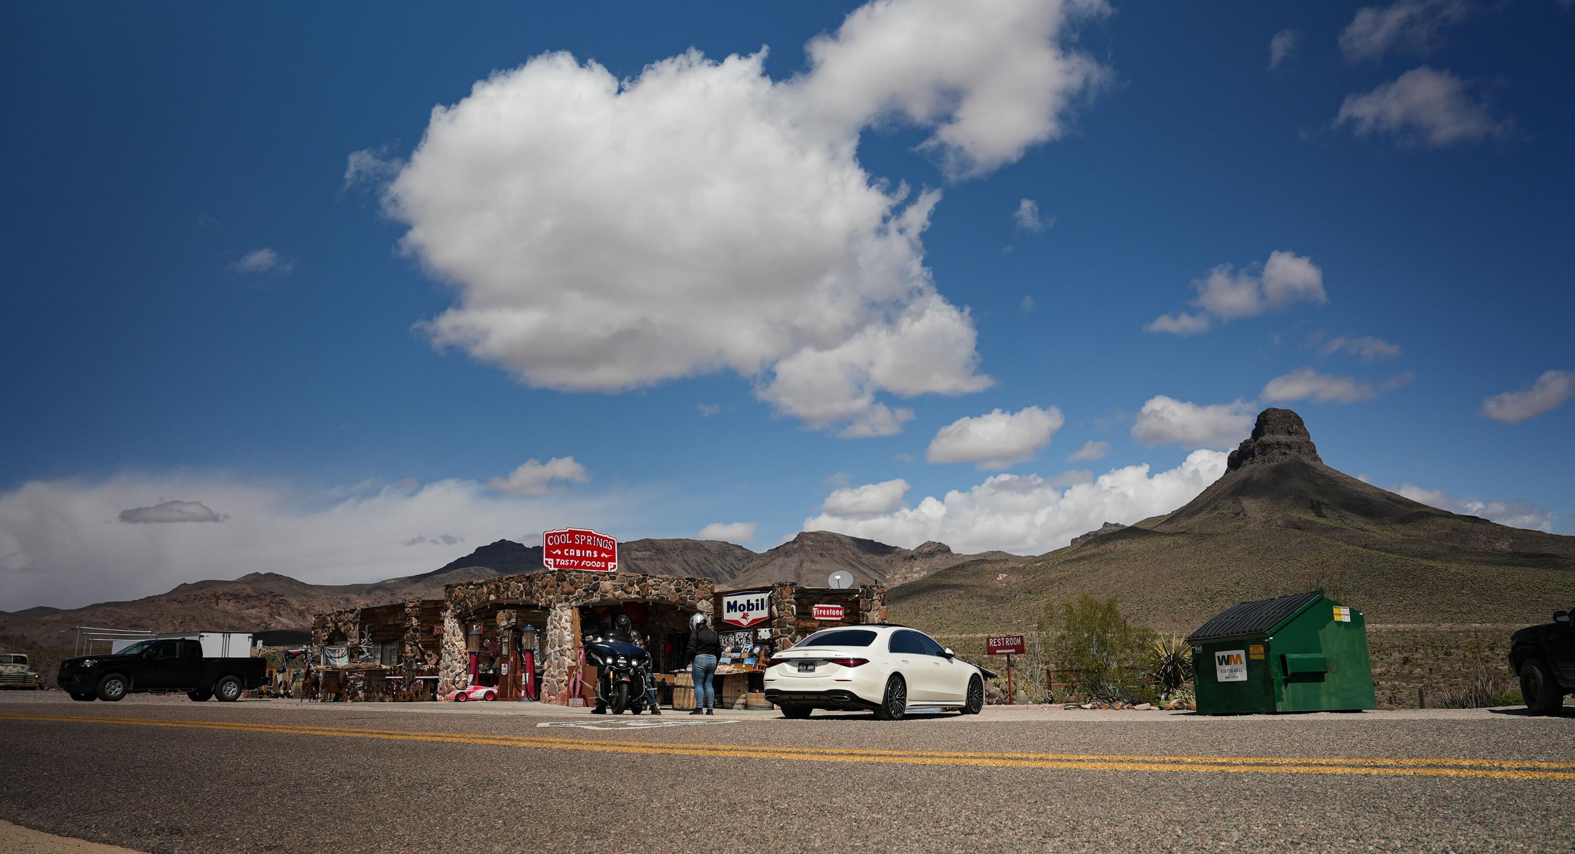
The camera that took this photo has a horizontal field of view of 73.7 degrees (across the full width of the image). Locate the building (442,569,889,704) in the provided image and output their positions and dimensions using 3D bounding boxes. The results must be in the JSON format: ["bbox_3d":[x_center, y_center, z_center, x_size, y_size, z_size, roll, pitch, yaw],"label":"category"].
[{"bbox_3d":[-3.471,6.115,29.866,8.400,3.200,9.000,-13,-18,42],"label":"building"}]

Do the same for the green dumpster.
[{"bbox_3d":[7.739,3.584,16.644,1.820,1.770,2.000,4,-14,-17],"label":"green dumpster"}]

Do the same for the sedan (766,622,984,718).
[{"bbox_3d":[1.648,4.213,18.070,1.960,1.500,5.290,-9,-15,31],"label":"sedan"}]

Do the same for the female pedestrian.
[{"bbox_3d":[-1.424,3.962,17.593,0.550,1.680,0.420,6,-15,-24],"label":"female pedestrian"}]

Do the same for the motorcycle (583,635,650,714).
[{"bbox_3d":[-2.804,4.186,17.960,0.950,1.380,2.500,1,-13,-4],"label":"motorcycle"}]

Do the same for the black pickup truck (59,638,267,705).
[{"bbox_3d":[-18.350,7.190,31.050,1.870,1.800,5.340,-10,-16,34],"label":"black pickup truck"}]

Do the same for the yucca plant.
[{"bbox_3d":[7.863,4.959,21.661,1.000,1.400,1.000,-1,-13,0],"label":"yucca plant"}]

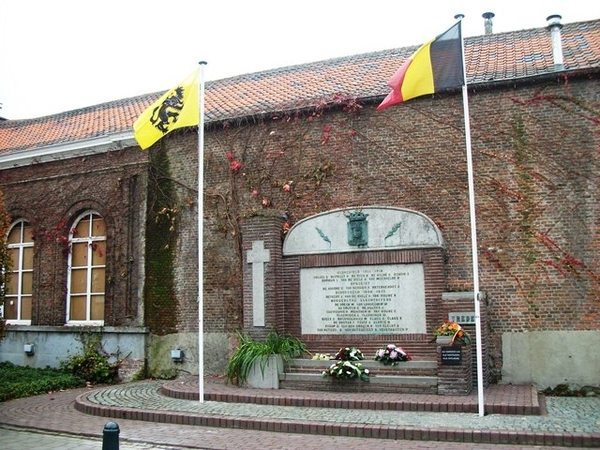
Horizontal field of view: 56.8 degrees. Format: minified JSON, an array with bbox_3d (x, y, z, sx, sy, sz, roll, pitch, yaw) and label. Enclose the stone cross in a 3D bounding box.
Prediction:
[{"bbox_3d":[-0.769,1.097,10.361,0.474,1.593,0.068,-4,-8,20],"label":"stone cross"}]

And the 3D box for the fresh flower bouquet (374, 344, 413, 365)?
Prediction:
[{"bbox_3d":[1.551,2.153,9.185,0.621,0.330,0.387,-4,-8,20],"label":"fresh flower bouquet"}]

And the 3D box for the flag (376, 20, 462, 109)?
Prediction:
[{"bbox_3d":[1.816,-2.432,8.506,1.332,1.184,0.290,-4,-8,22],"label":"flag"}]

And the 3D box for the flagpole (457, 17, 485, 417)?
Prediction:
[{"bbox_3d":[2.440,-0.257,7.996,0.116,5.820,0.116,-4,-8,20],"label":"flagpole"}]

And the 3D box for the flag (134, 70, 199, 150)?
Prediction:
[{"bbox_3d":[-2.395,-2.033,9.912,1.397,1.308,0.290,-4,-8,22],"label":"flag"}]

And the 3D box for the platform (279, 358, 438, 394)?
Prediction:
[{"bbox_3d":[1.000,2.523,9.336,2.594,0.486,0.600,-4,-8,20],"label":"platform"}]

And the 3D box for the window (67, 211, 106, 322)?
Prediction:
[{"bbox_3d":[-4.999,1.005,13.015,1.188,2.708,0.145,-4,-8,20],"label":"window"}]

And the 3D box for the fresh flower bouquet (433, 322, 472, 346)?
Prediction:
[{"bbox_3d":[2.433,1.724,8.855,0.616,0.381,0.407,-4,-8,20],"label":"fresh flower bouquet"}]

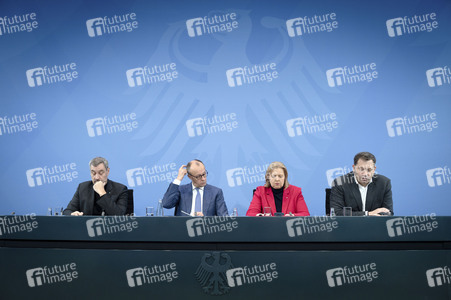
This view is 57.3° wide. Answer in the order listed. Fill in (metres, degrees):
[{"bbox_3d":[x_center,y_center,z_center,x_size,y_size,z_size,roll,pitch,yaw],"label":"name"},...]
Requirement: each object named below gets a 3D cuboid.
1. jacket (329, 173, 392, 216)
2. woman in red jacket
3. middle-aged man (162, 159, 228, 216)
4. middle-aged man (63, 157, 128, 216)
[{"bbox_3d":[1.168,0.497,3.546,0.550,0.627,0.480,-1,-9,7],"label":"jacket"},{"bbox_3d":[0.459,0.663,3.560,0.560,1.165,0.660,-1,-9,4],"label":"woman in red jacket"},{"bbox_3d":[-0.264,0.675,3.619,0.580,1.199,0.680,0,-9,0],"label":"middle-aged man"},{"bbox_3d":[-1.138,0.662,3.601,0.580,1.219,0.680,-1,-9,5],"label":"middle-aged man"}]

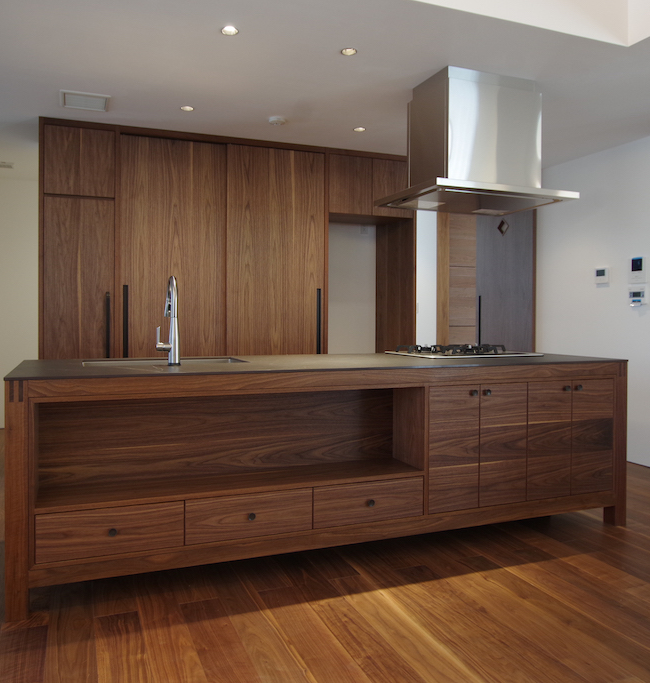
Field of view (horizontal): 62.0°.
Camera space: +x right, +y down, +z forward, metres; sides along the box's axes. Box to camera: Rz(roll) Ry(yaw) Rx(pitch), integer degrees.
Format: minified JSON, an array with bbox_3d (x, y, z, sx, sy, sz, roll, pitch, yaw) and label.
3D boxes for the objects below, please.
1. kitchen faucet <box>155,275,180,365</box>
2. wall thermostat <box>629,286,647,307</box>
[{"bbox_3d":[-0.747,-0.105,2.551,0.105,0.405,0.240,0,1,-22],"label":"kitchen faucet"},{"bbox_3d":[2.288,-0.331,3.968,0.030,0.135,0.130,0,1,-22],"label":"wall thermostat"}]

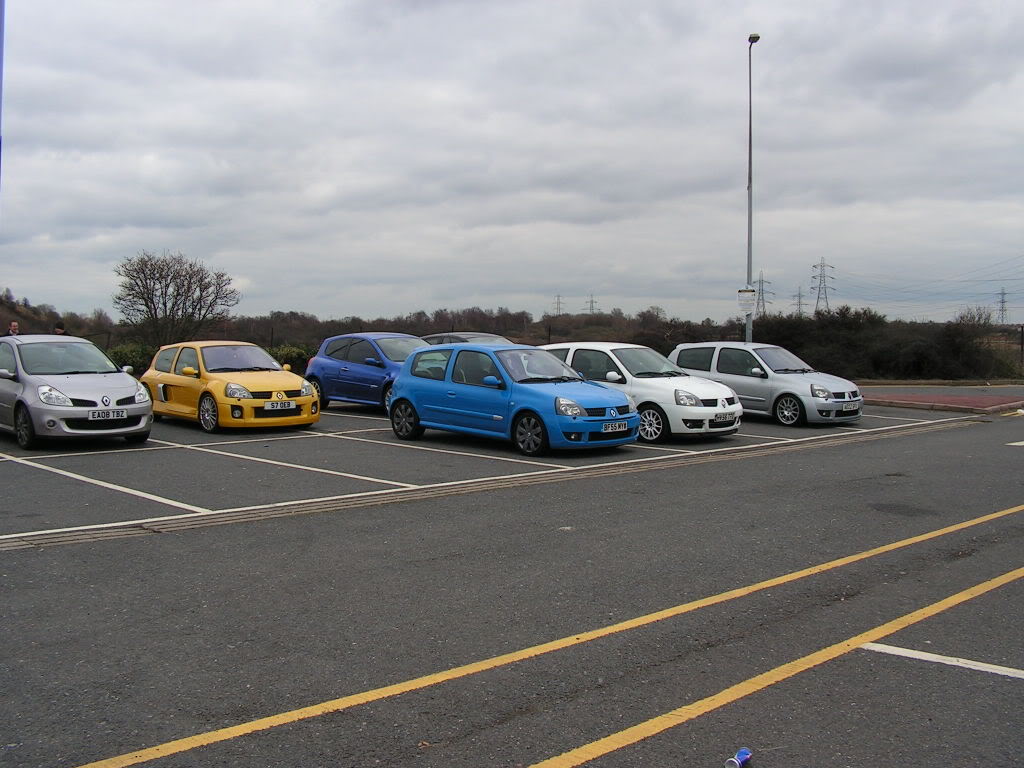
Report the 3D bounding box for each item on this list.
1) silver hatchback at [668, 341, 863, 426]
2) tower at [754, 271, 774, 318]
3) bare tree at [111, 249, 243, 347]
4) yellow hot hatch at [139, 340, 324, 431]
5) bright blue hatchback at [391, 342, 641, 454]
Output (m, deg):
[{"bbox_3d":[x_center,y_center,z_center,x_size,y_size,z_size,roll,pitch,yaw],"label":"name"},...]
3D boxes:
[{"bbox_3d":[4.695,-0.043,20.095,1.690,1.420,3.815,-3,4,-43],"label":"silver hatchback"},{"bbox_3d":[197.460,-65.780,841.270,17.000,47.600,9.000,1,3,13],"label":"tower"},{"bbox_3d":[-11.985,-2.598,38.116,4.600,4.340,4.400,-1,3,-17],"label":"bare tree"},{"bbox_3d":[-4.764,0.018,17.944,1.840,1.360,3.840,-2,4,-39],"label":"yellow hot hatch"},{"bbox_3d":[-0.019,0.148,15.123,3.815,1.420,1.690,3,4,43],"label":"bright blue hatchback"}]

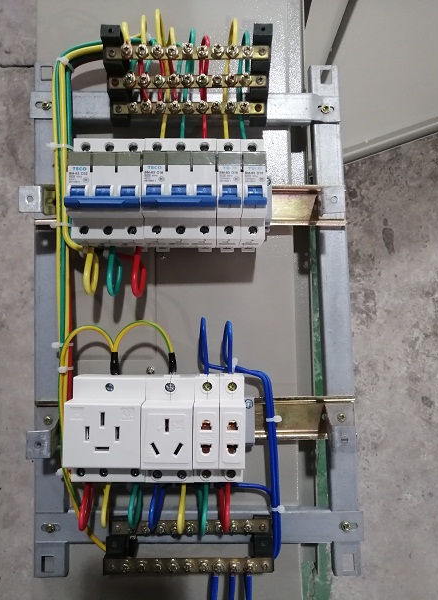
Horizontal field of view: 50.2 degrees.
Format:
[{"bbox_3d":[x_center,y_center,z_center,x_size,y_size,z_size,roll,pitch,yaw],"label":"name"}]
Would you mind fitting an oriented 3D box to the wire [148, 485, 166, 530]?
[{"bbox_3d":[-0.046,0.156,0.352,0.011,0.022,0.035,0,87,0],"label":"wire"}]

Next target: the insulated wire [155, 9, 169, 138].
[{"bbox_3d":[-0.046,-0.181,0.379,0.011,0.044,0.094,-1,85,0],"label":"insulated wire"}]

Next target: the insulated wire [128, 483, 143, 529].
[{"bbox_3d":[-0.064,0.157,0.360,0.011,0.025,0.034,-1,85,0],"label":"insulated wire"}]

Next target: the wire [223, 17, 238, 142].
[{"bbox_3d":[0.009,-0.168,0.355,0.011,0.030,0.091,0,87,0],"label":"wire"}]

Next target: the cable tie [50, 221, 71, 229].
[{"bbox_3d":[-0.131,-0.062,0.385,0.018,0.012,0.005,-1,85,0],"label":"cable tie"}]

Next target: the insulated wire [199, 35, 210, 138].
[{"bbox_3d":[-0.012,-0.175,0.387,0.010,0.032,0.083,-1,85,0],"label":"insulated wire"}]

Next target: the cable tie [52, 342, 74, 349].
[{"bbox_3d":[-0.125,0.036,0.376,0.017,0.011,0.004,-1,85,0],"label":"cable tie"}]

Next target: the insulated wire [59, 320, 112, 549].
[{"bbox_3d":[-0.105,0.108,0.366,0.044,0.030,0.175,0,87,0],"label":"insulated wire"}]

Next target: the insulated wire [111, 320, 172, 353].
[{"bbox_3d":[-0.058,0.029,0.357,0.046,0.008,0.026,0,87,0],"label":"insulated wire"}]

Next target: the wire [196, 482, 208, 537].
[{"bbox_3d":[-0.012,0.158,0.352,0.009,0.022,0.041,0,87,0],"label":"wire"}]

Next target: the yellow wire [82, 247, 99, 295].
[{"bbox_3d":[-0.104,-0.023,0.379,0.012,0.025,0.036,-1,85,0],"label":"yellow wire"}]

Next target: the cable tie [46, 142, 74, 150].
[{"bbox_3d":[-0.131,-0.127,0.388,0.022,0.012,0.006,-1,85,0],"label":"cable tie"}]

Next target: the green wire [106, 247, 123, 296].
[{"bbox_3d":[-0.083,-0.023,0.371,0.011,0.022,0.040,0,87,0],"label":"green wire"}]

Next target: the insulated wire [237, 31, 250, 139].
[{"bbox_3d":[0.019,-0.164,0.356,0.010,0.028,0.082,0,87,0],"label":"insulated wire"}]

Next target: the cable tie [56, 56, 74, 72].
[{"bbox_3d":[-0.122,-0.187,0.372,0.017,0.012,0.005,32,87,2],"label":"cable tie"}]

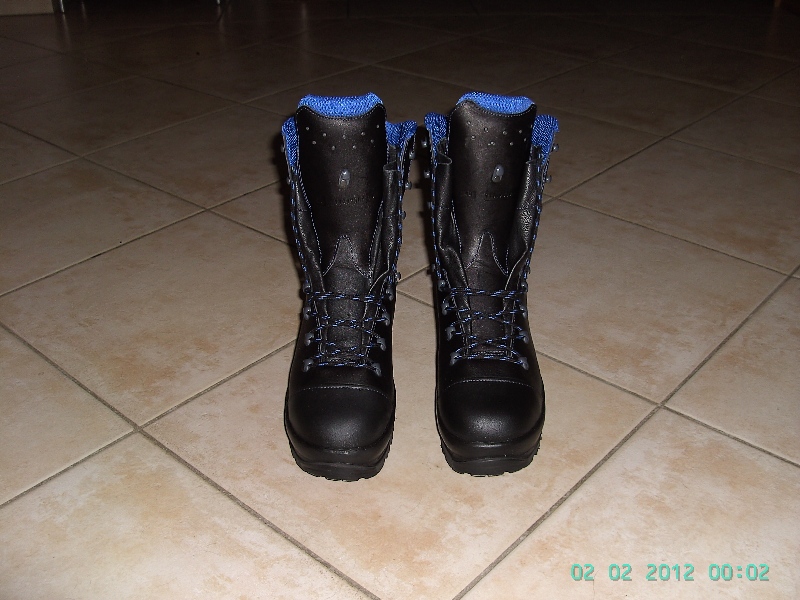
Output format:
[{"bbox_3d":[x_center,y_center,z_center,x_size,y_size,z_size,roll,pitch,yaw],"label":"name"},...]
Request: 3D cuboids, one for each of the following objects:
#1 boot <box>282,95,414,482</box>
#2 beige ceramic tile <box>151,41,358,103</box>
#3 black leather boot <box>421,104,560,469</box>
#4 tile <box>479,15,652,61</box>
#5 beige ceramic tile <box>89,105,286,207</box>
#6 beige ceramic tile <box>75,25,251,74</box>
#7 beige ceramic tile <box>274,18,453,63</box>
[{"bbox_3d":[-0.050,-0.045,0.876,0.138,0.320,0.310,0,30,1],"label":"boot"},{"bbox_3d":[-0.347,-0.548,2.053,0.385,0.010,0.385,24,38,35],"label":"beige ceramic tile"},{"bbox_3d":[0.087,-0.040,0.852,0.127,0.312,0.305,-1,30,0],"label":"black leather boot"},{"bbox_3d":[0.461,-0.717,2.363,0.387,0.010,0.387,24,38,36],"label":"tile"},{"bbox_3d":[-0.316,-0.275,1.584,0.385,0.010,0.385,24,38,35],"label":"beige ceramic tile"},{"bbox_3d":[-0.640,-0.677,2.315,0.387,0.010,0.387,24,38,36],"label":"beige ceramic tile"},{"bbox_3d":[-0.089,-0.697,2.339,0.387,0.010,0.387,24,38,36],"label":"beige ceramic tile"}]

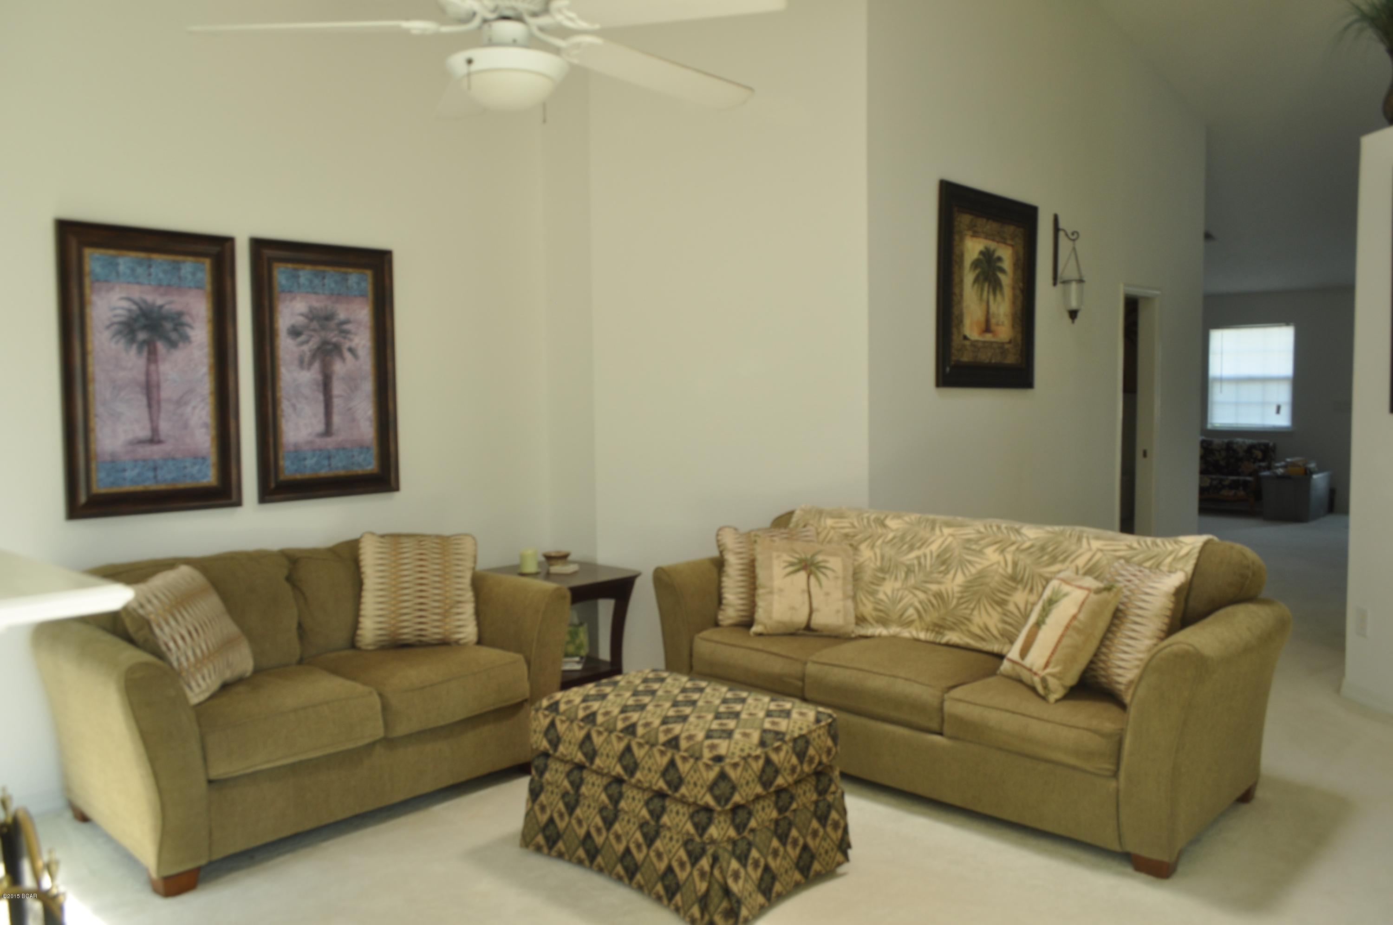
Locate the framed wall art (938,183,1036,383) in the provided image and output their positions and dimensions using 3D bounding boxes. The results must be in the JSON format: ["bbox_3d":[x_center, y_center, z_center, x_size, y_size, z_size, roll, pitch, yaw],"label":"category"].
[{"bbox_3d":[1.534,-0.889,5.457,0.039,1.000,0.943,3,5,45],"label":"framed wall art"}]

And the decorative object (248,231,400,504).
[{"bbox_3d":[-1.490,-0.366,4.226,0.039,1.013,0.579,3,5,45],"label":"decorative object"}]

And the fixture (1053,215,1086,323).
[{"bbox_3d":[2.107,-1.098,5.910,0.202,0.624,0.138,3,5,45],"label":"fixture"}]

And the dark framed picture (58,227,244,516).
[{"bbox_3d":[-1.953,-0.326,3.760,0.039,1.014,0.580,3,5,45],"label":"dark framed picture"}]

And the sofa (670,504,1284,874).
[{"bbox_3d":[0.904,0.705,3.956,2.187,0.891,0.871,3,5,43],"label":"sofa"}]

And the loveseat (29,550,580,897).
[{"bbox_3d":[-1.323,0.741,3.721,0.871,0.891,1.577,3,5,44],"label":"loveseat"}]

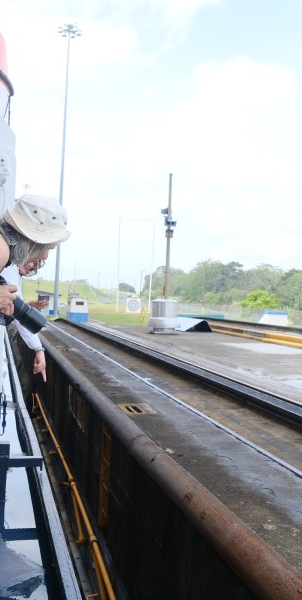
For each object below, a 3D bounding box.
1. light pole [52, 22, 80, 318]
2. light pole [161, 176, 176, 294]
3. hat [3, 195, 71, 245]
[{"bbox_3d":[-9.408,-13.867,64.000,2.600,31.500,2.600,3,0,14],"label":"light pole"},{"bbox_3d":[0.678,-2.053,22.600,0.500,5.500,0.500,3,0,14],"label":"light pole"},{"bbox_3d":[-0.431,-0.306,2.280,0.290,0.150,0.270,18,-2,-14],"label":"hat"}]

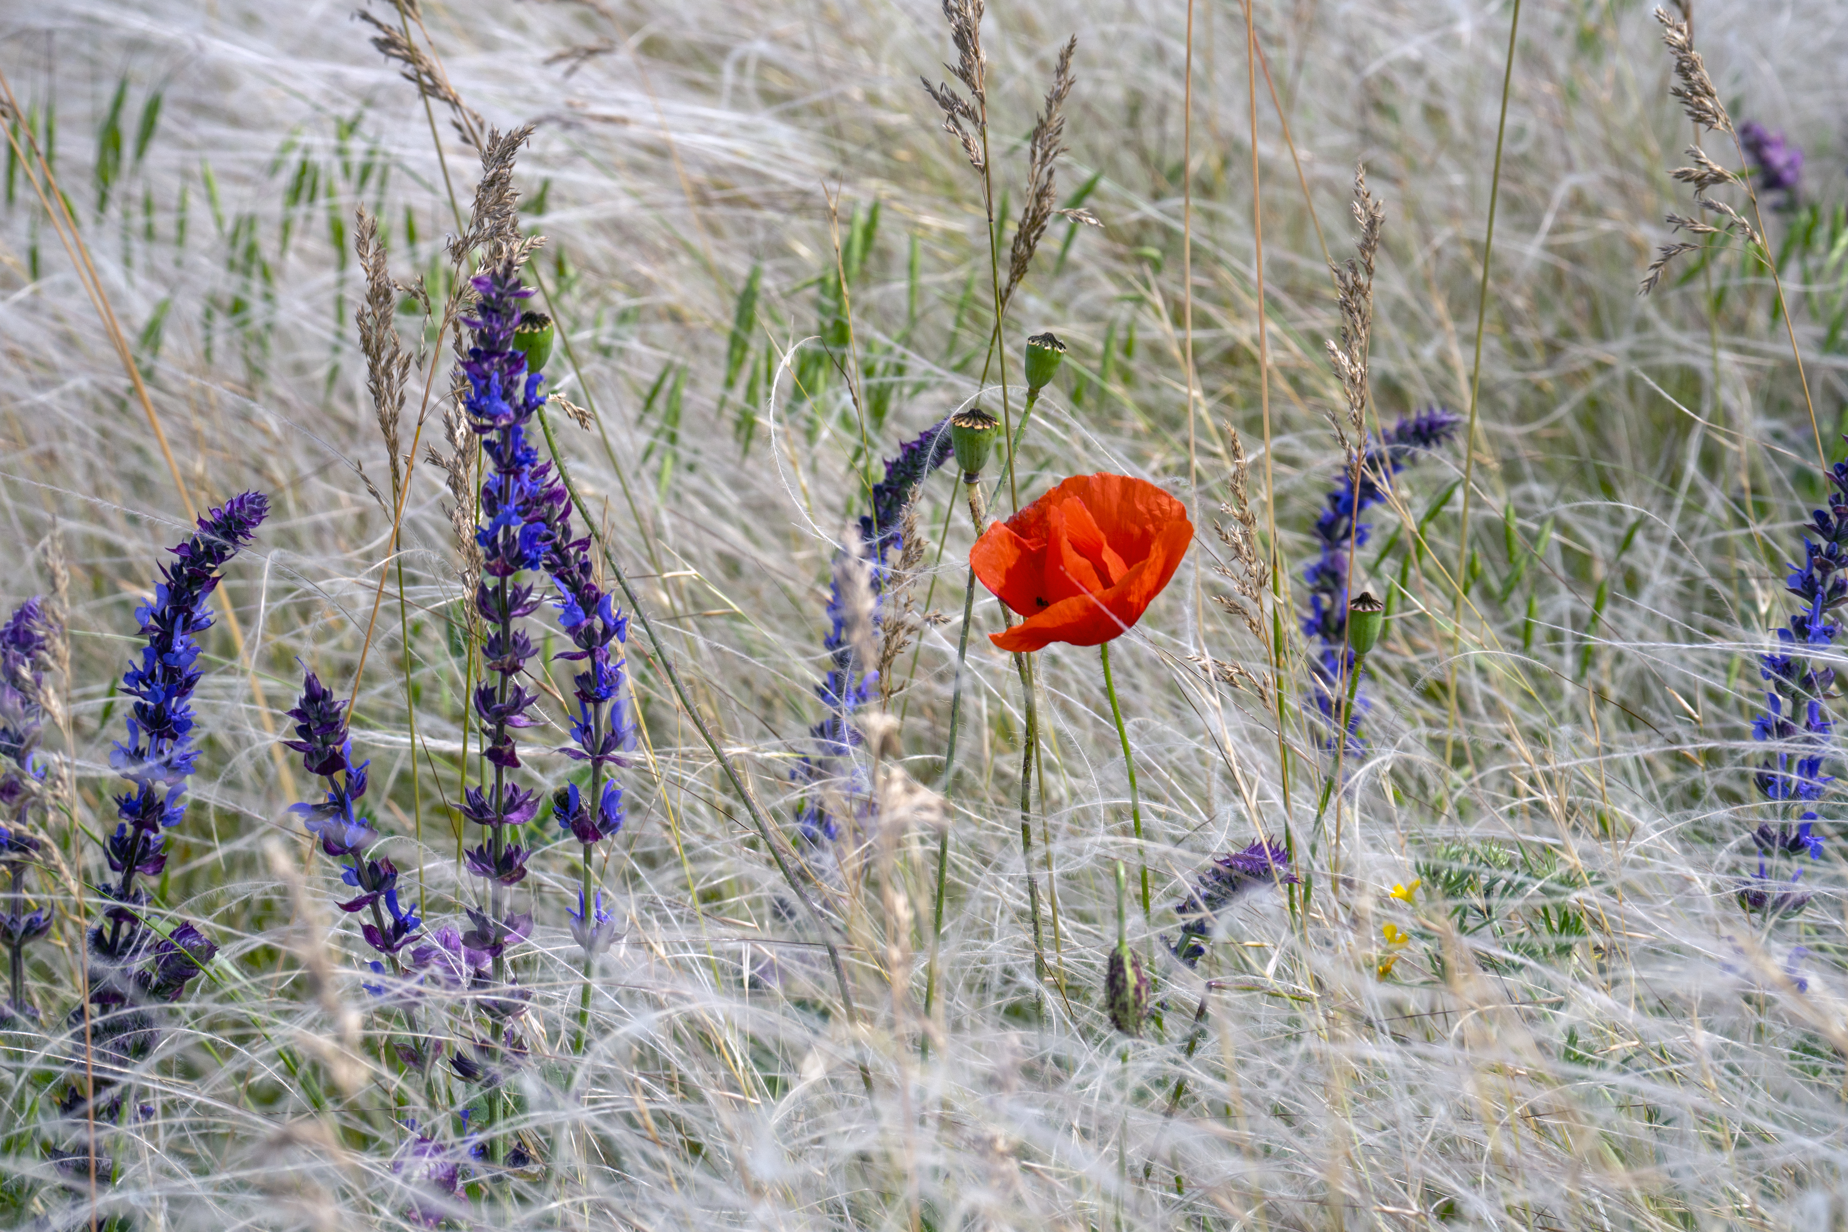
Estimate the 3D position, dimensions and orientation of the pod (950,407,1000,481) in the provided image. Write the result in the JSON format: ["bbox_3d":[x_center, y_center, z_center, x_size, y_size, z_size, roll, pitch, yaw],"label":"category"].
[{"bbox_3d":[0.013,-0.043,3.000,0.012,0.016,0.012,0,15,0],"label":"pod"}]

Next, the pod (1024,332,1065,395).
[{"bbox_3d":[0.030,-0.064,3.020,0.011,0.013,0.011,0,15,0],"label":"pod"}]

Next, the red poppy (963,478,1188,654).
[{"bbox_3d":[0.039,-0.013,3.000,0.056,0.041,0.052,0,12,0],"label":"red poppy"}]

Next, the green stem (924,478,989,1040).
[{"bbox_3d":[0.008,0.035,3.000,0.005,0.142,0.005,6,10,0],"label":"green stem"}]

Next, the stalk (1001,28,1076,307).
[{"bbox_3d":[0.029,-0.114,3.060,0.012,0.069,0.011,14,10,0],"label":"stalk"}]

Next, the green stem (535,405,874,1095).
[{"bbox_3d":[-0.056,0.035,3.000,0.010,0.193,0.007,-26,10,0],"label":"green stem"}]

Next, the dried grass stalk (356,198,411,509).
[{"bbox_3d":[-0.138,-0.067,3.050,0.014,0.074,0.013,0,15,0],"label":"dried grass stalk"}]

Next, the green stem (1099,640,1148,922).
[{"bbox_3d":[0.050,0.041,3.000,0.012,0.070,0.010,0,15,0],"label":"green stem"}]

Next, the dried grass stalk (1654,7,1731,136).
[{"bbox_3d":[0.198,-0.141,3.100,0.011,0.037,0.010,-30,10,0],"label":"dried grass stalk"}]

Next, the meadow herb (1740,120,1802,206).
[{"bbox_3d":[0.268,-0.143,3.800,0.020,0.028,0.019,-9,12,0],"label":"meadow herb"}]

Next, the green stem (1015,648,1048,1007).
[{"bbox_3d":[0.027,0.053,3.000,0.008,0.091,0.008,0,15,0],"label":"green stem"}]

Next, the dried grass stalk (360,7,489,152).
[{"bbox_3d":[-0.131,-0.141,3.150,0.013,0.048,0.011,-40,10,0],"label":"dried grass stalk"}]

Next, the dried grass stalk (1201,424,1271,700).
[{"bbox_3d":[0.079,-0.014,3.040,0.018,0.068,0.015,0,15,0],"label":"dried grass stalk"}]

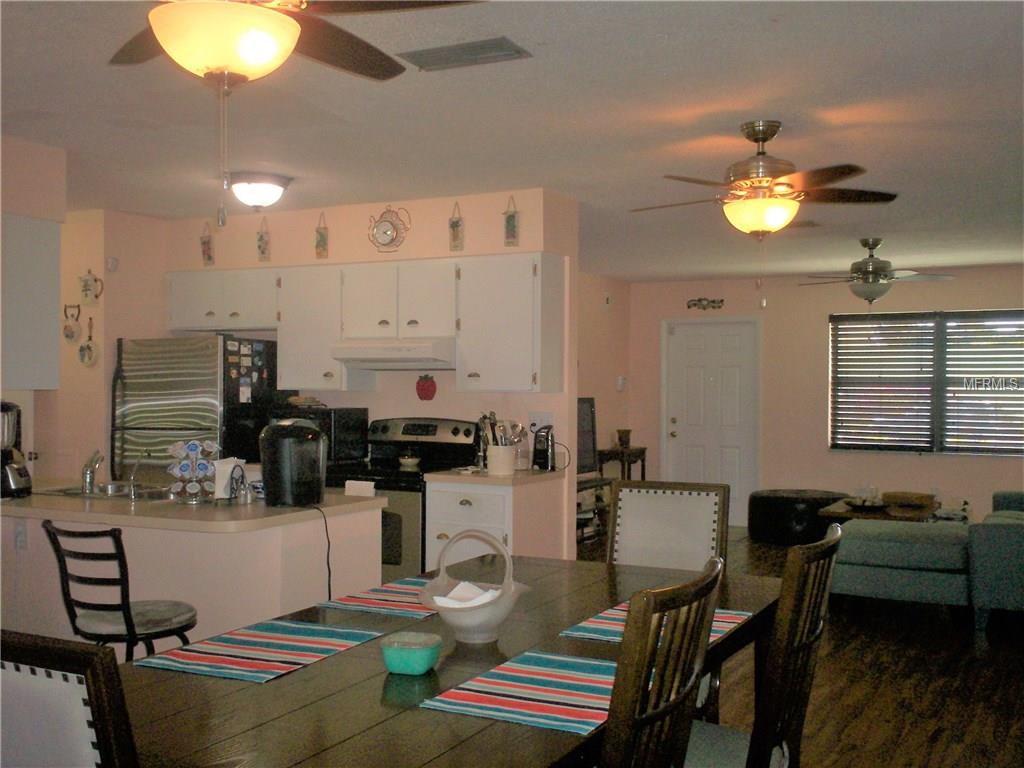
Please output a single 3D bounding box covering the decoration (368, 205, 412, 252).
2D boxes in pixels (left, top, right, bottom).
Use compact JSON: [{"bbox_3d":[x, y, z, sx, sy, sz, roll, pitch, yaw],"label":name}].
[{"bbox_3d":[-0.693,-0.885,6.063,0.296,0.273,0.040,0,0,27],"label":"decoration"}]

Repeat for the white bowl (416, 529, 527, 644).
[{"bbox_3d":[-0.097,0.505,2.716,0.285,0.290,0.260,0,0,0],"label":"white bowl"}]

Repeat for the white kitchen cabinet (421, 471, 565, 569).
[{"bbox_3d":[-0.075,0.947,5.577,0.500,0.970,0.648,0,1,27],"label":"white kitchen cabinet"}]

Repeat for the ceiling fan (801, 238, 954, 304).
[{"bbox_3d":[2.579,-0.804,7.654,1.130,0.464,1.110,0,0,27],"label":"ceiling fan"}]

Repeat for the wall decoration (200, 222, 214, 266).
[{"bbox_3d":[-1.848,-0.845,6.444,0.107,0.266,0.020,0,1,27],"label":"wall decoration"}]

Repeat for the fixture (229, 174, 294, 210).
[{"bbox_3d":[-1.277,-0.970,5.415,0.325,0.155,0.325,0,0,0],"label":"fixture"}]

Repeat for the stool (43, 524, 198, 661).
[{"bbox_3d":[-1.284,0.922,3.584,0.420,0.960,0.500,0,0,27],"label":"stool"}]

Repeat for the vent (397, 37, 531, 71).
[{"bbox_3d":[-0.153,-1.029,3.371,0.392,0.030,0.213,0,0,27],"label":"vent"}]

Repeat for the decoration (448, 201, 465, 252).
[{"bbox_3d":[-0.299,-0.839,5.668,0.089,0.266,0.020,0,1,27],"label":"decoration"}]

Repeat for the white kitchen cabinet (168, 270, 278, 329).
[{"bbox_3d":[-1.683,-0.507,6.545,0.845,0.359,0.322,0,1,27],"label":"white kitchen cabinet"}]

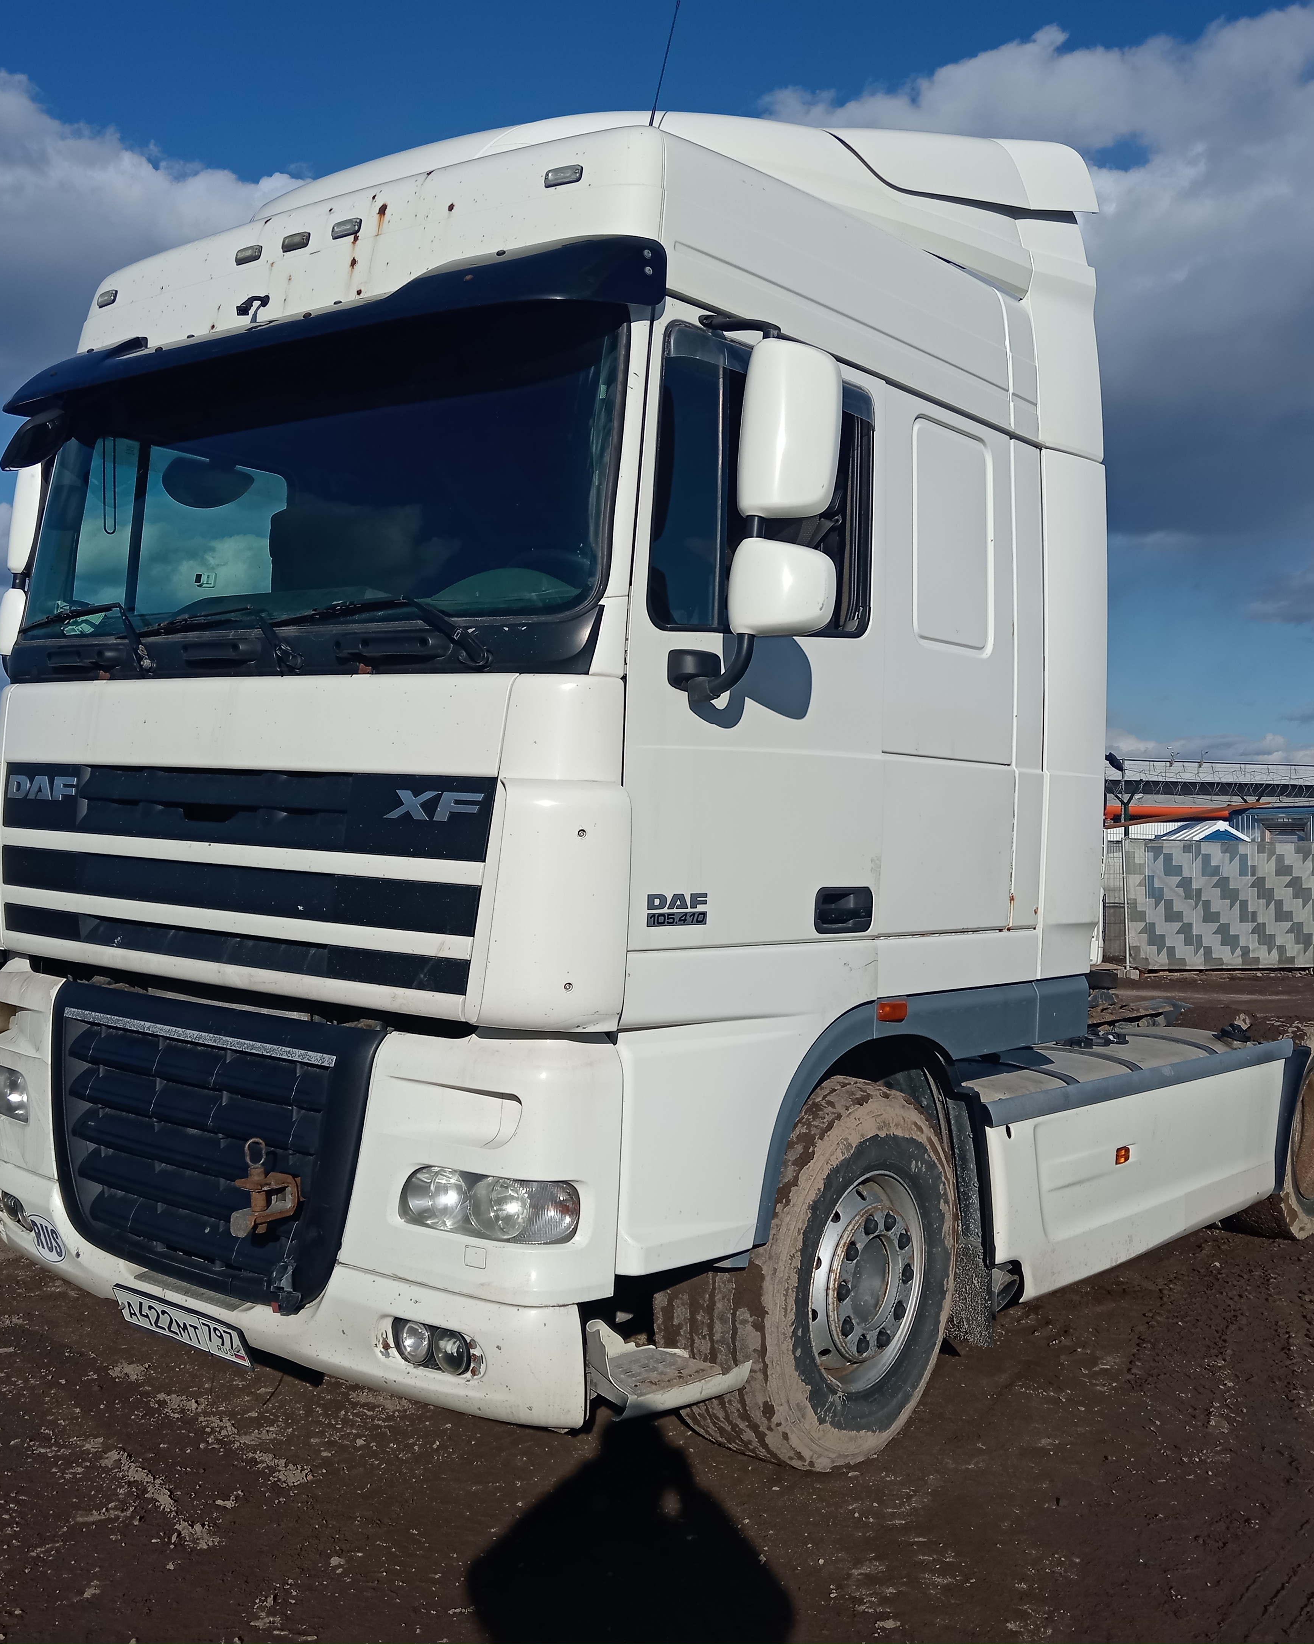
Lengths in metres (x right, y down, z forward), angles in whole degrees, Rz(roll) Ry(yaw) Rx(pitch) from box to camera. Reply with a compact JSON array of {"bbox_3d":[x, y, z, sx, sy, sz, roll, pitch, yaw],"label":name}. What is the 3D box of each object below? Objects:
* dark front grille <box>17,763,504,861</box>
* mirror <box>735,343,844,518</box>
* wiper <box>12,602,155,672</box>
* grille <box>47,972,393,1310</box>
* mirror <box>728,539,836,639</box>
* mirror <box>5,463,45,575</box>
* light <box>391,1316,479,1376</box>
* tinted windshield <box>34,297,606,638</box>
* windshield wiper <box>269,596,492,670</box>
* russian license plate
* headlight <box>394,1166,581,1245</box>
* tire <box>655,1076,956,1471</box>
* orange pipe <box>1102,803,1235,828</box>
[{"bbox_3d":[-1.132,-0.039,4.405,2.000,0.195,0.080,2,0,39],"label":"dark front grille"},{"bbox_3d":[0.297,-0.879,3.824,0.235,0.420,0.120,2,0,21],"label":"mirror"},{"bbox_3d":[-1.633,-0.515,4.851,0.790,0.200,0.110,3,0,39],"label":"wiper"},{"bbox_3d":[-1.167,0.810,4.408,1.370,0.700,0.150,2,0,39],"label":"grille"},{"bbox_3d":[0.278,-0.499,3.649,0.215,0.205,0.140,3,0,39],"label":"mirror"},{"bbox_3d":[-2.052,-0.988,5.559,0.120,0.420,0.235,2,0,-19],"label":"mirror"},{"bbox_3d":[-0.486,1.179,3.856,0.230,0.113,0.100,3,0,35],"label":"light"},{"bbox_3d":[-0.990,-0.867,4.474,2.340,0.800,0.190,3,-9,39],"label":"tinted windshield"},{"bbox_3d":[-0.688,-0.451,4.121,0.770,0.180,0.100,2,0,39],"label":"windshield wiper"},{"bbox_3d":[-1.211,1.289,4.374,0.525,0.118,0.020,3,22,39],"label":"russian license plate"},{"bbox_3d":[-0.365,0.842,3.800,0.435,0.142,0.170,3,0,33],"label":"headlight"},{"bbox_3d":[0.452,1.258,4.812,0.360,1.030,1.030,2,0,39],"label":"tire"},{"bbox_3d":[9.268,-0.177,31.000,2.500,0.240,0.240,2,0,3],"label":"orange pipe"}]

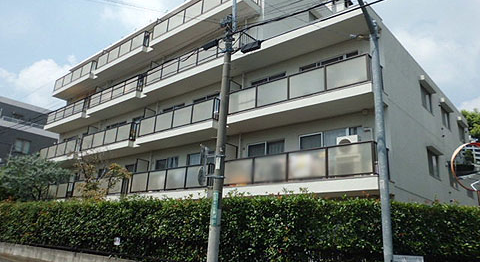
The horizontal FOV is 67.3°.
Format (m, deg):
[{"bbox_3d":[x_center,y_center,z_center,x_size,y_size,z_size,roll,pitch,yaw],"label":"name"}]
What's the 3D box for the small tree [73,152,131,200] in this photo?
[{"bbox_3d":[-6.824,3.216,17.167,2.200,4.098,2.100,-11,-22,40],"label":"small tree"}]

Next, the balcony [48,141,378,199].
[{"bbox_3d":[-4.920,2.876,18.096,24.149,1.321,1.255,-11,-22,40],"label":"balcony"}]

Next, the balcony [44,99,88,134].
[{"bbox_3d":[-12.265,-0.946,26.361,5.979,1.321,1.176,-11,-22,40],"label":"balcony"}]

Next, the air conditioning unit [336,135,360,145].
[{"bbox_3d":[3.434,0.490,11.354,0.679,0.594,0.280,-11,-22,40],"label":"air conditioning unit"}]

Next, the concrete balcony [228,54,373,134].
[{"bbox_3d":[2.149,-1.142,13.033,5.829,1.321,1.260,-11,-22,40],"label":"concrete balcony"}]

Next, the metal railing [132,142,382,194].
[{"bbox_3d":[-0.566,1.799,14.302,12.241,0.933,1.003,-11,-22,40],"label":"metal railing"}]

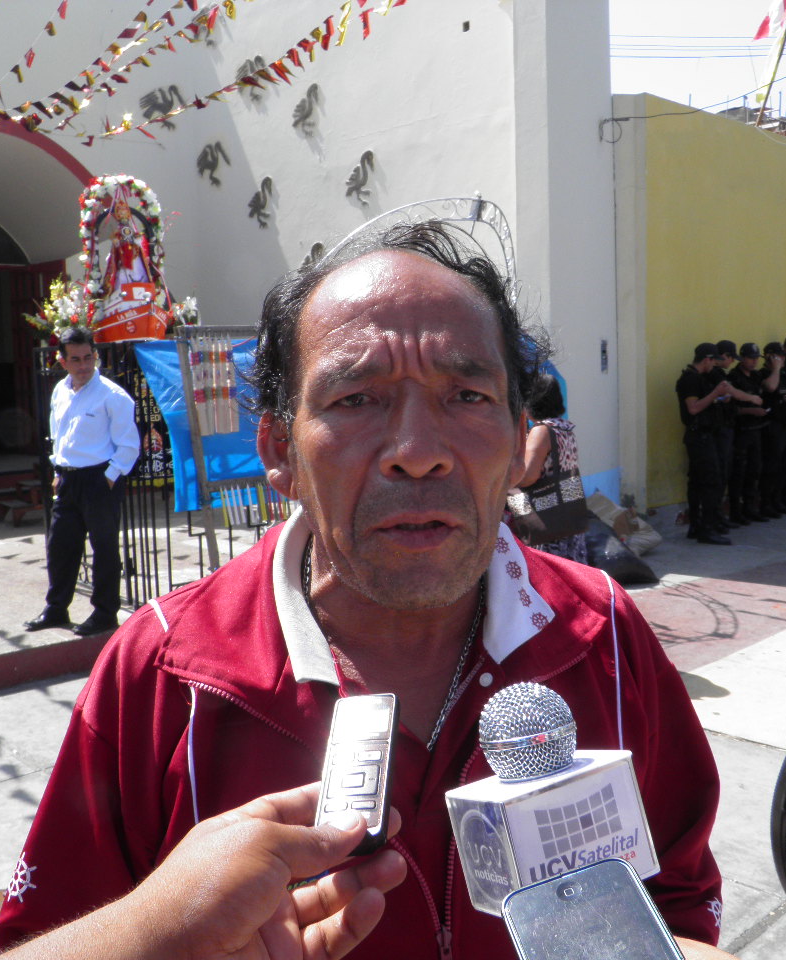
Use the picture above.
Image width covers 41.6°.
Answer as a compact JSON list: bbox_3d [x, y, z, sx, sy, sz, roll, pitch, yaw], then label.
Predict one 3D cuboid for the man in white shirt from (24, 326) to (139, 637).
[{"bbox_3d":[-1.719,0.008,5.740,0.550,1.690,0.360,2,7,30],"label":"man in white shirt"}]

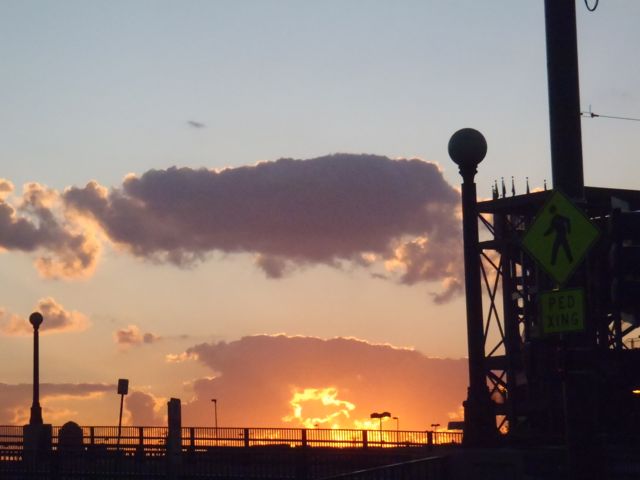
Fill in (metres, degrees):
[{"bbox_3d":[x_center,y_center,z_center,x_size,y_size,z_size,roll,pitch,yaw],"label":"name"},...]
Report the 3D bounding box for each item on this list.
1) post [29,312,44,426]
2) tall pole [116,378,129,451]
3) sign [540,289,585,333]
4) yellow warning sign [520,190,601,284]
[{"bbox_3d":[-9.110,4.136,83.000,0.410,3.600,0.410,-2,-5,0],"label":"post"},{"bbox_3d":[-6.365,5.660,83.000,0.340,2.500,0.090,5,-5,0],"label":"tall pole"},{"bbox_3d":[2.697,0.792,28.750,0.610,0.465,0.030,-5,-6,37],"label":"sign"},{"bbox_3d":[2.676,-0.023,28.800,1.040,1.040,0.030,-5,-6,37],"label":"yellow warning sign"}]

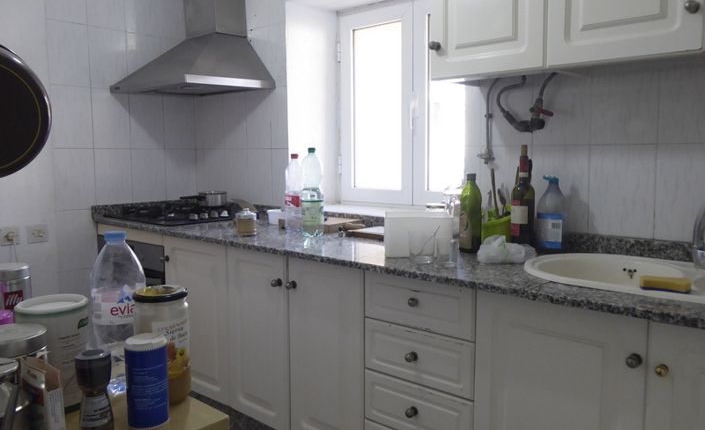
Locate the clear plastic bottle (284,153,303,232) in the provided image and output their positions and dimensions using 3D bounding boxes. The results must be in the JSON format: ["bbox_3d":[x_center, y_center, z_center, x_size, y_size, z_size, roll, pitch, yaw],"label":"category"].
[{"bbox_3d":[-0.260,-0.100,2.650,0.088,0.338,0.088,0,6,0],"label":"clear plastic bottle"}]

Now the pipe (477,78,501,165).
[{"bbox_3d":[0.485,-0.333,2.117,0.075,0.310,0.050,5,8,42],"label":"pipe"}]

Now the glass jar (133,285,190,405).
[{"bbox_3d":[-0.337,0.229,1.050,0.092,0.190,0.092,-1,6,0],"label":"glass jar"}]

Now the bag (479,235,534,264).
[{"bbox_3d":[0.468,0.097,1.762,0.165,0.070,0.115,-2,6,-10],"label":"bag"}]

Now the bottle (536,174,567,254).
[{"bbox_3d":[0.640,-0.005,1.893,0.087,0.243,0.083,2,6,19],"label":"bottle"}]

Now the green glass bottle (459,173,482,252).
[{"bbox_3d":[0.414,-0.005,2.058,0.078,0.272,0.078,0,6,0],"label":"green glass bottle"}]

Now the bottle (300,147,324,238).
[{"bbox_3d":[-0.166,-0.091,2.447,0.098,0.360,0.098,0,6,0],"label":"bottle"}]

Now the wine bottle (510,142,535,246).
[{"bbox_3d":[0.573,-0.060,1.974,0.074,0.336,0.074,-6,8,-43],"label":"wine bottle"}]

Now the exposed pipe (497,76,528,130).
[{"bbox_3d":[0.564,-0.392,2.075,0.120,0.195,0.075,5,8,42],"label":"exposed pipe"}]

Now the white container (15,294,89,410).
[{"bbox_3d":[-0.513,0.239,1.023,0.114,0.180,0.114,1,6,13],"label":"white container"}]

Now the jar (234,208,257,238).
[{"bbox_3d":[-0.413,0.029,2.313,0.076,0.107,0.076,-1,6,0],"label":"jar"}]

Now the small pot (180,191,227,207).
[{"bbox_3d":[-0.784,-0.077,3.085,0.148,0.076,0.280,4,7,37],"label":"small pot"}]

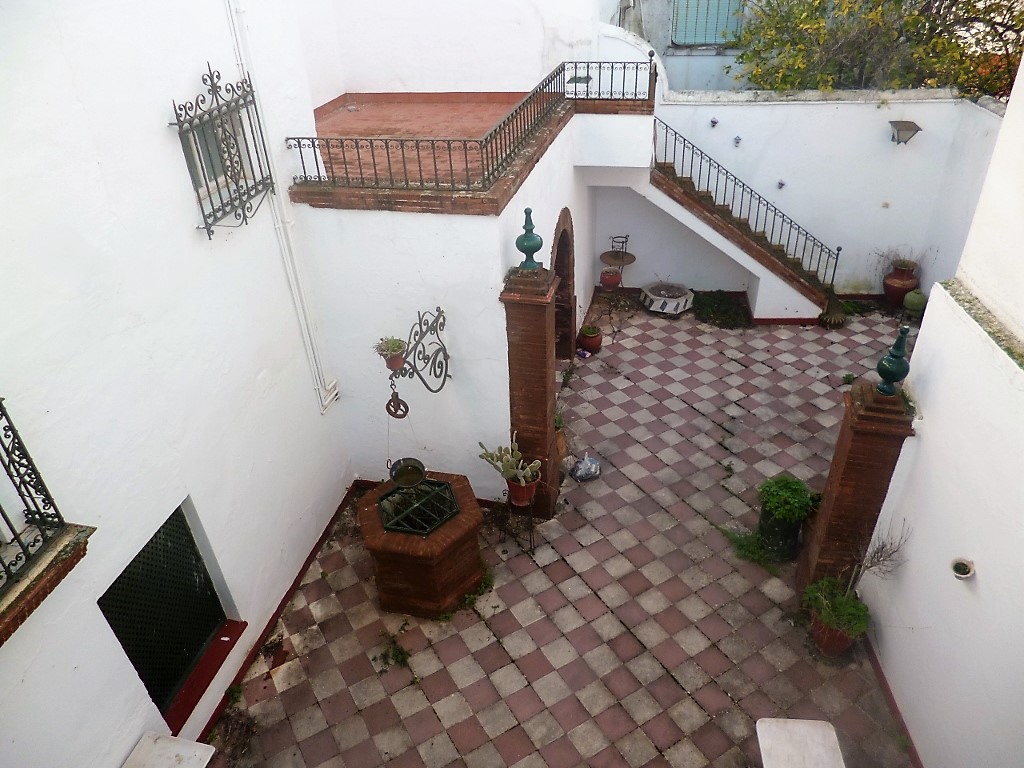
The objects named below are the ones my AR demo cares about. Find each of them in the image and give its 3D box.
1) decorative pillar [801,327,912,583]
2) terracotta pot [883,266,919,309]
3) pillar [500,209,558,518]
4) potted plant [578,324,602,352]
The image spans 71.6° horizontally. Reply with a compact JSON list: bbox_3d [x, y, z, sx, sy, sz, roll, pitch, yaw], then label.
[{"bbox_3d":[2.765,0.738,5.633,0.445,2.700,0.450,7,34,14],"label":"decorative pillar"},{"bbox_3d":[6.341,-1.611,11.606,0.506,0.696,0.506,16,37,26],"label":"terracotta pot"},{"bbox_3d":[0.211,-0.092,6.646,0.445,3.178,0.438,7,34,14],"label":"pillar"},{"bbox_3d":[1.189,-0.689,10.873,0.386,0.359,0.386,6,34,13],"label":"potted plant"}]

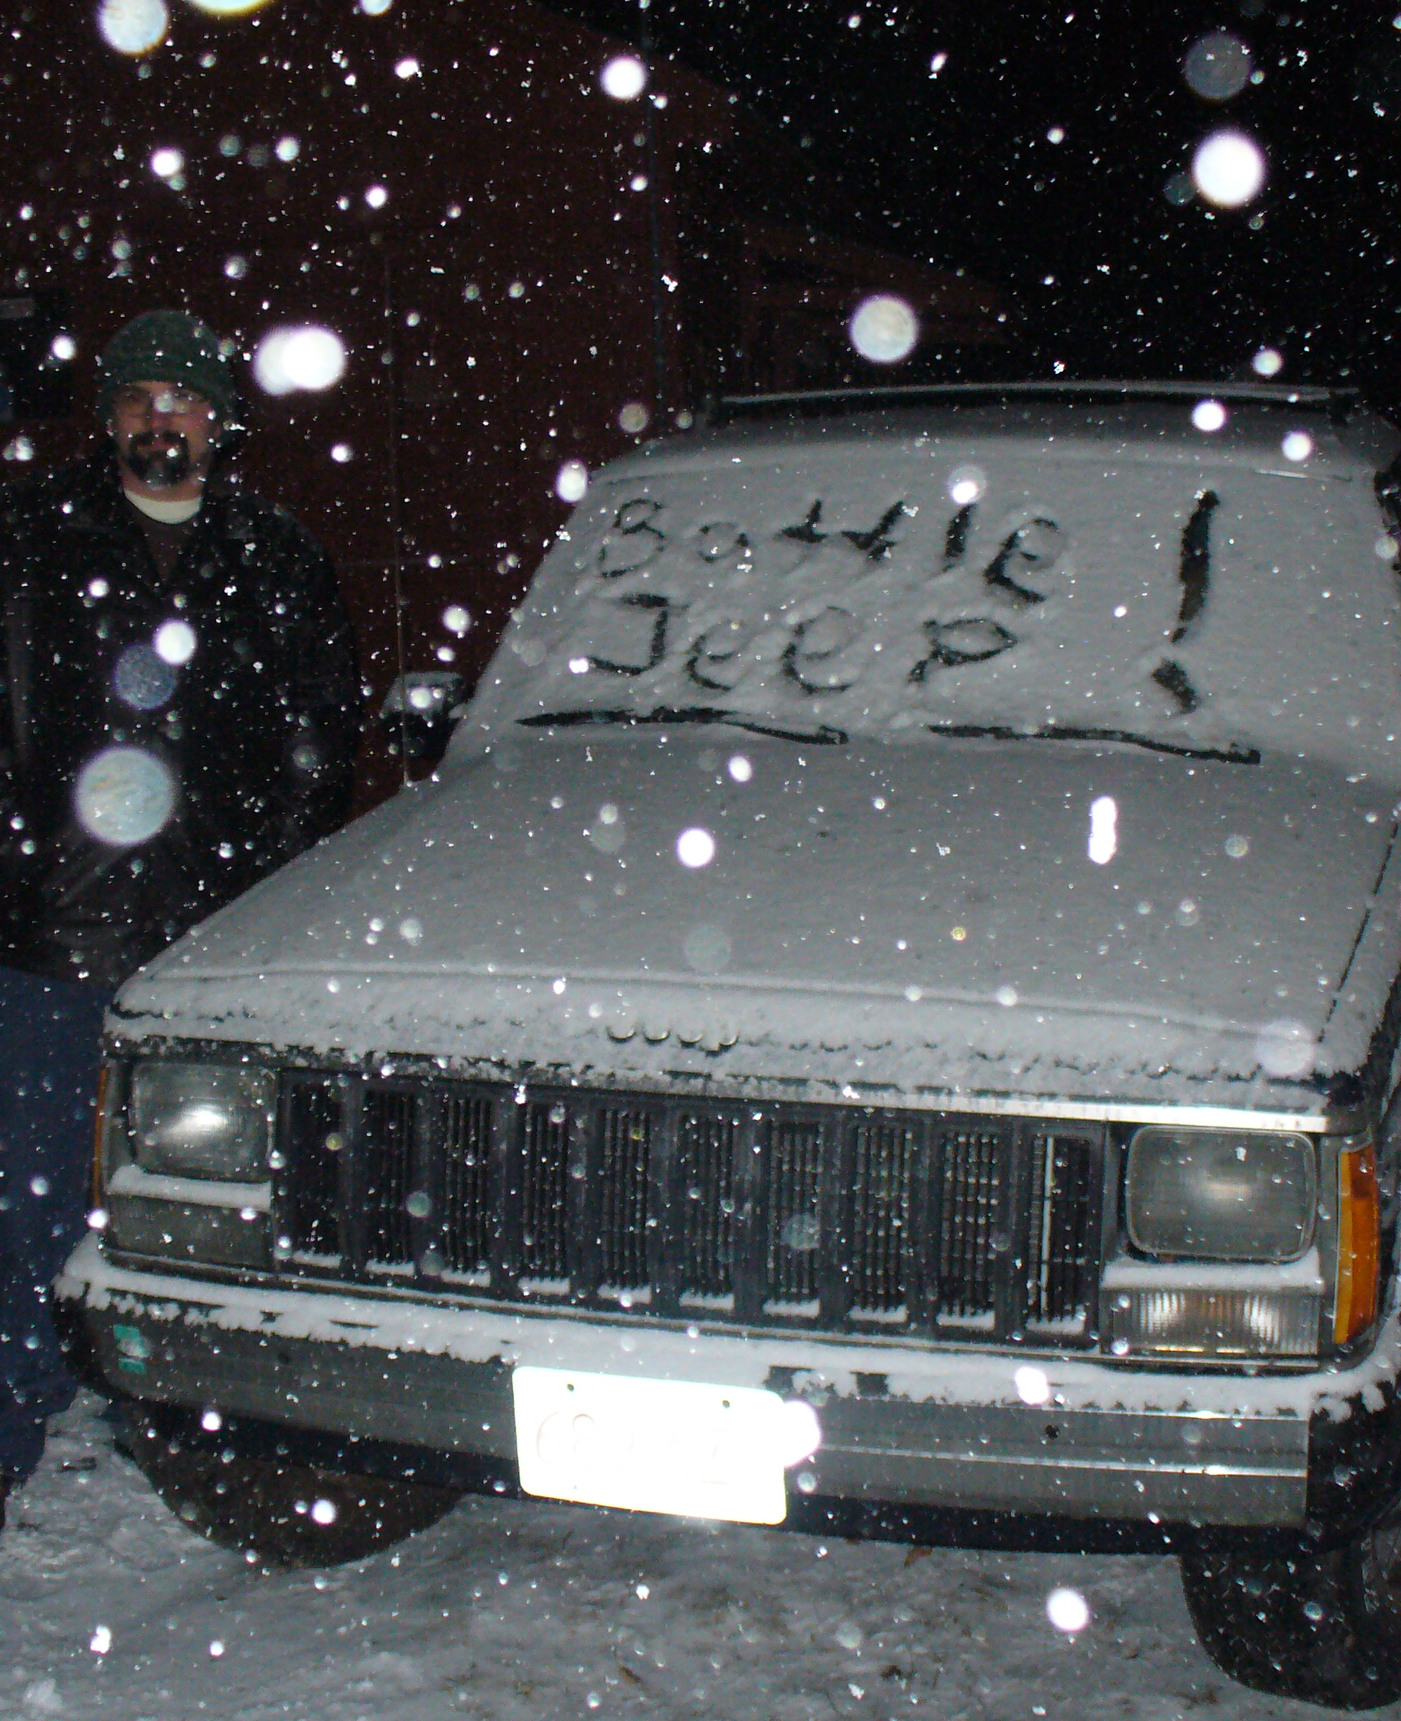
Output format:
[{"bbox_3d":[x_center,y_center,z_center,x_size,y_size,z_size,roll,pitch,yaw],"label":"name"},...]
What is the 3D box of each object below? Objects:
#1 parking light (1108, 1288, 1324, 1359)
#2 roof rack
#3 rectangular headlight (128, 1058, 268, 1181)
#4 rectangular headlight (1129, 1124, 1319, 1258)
[{"bbox_3d":[0.548,0.479,2.627,0.228,0.074,0.070,2,9,16],"label":"parking light"},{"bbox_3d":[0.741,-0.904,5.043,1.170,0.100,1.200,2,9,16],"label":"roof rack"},{"bbox_3d":[-0.598,0.313,2.982,0.200,0.142,0.080,2,9,16],"label":"rectangular headlight"},{"bbox_3d":[0.562,0.356,2.639,0.200,0.142,0.080,2,9,16],"label":"rectangular headlight"}]

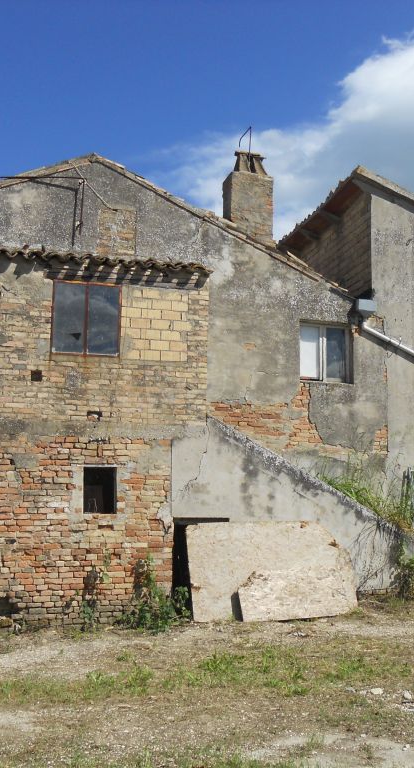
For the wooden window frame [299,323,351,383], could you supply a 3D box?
[{"bbox_3d":[1.958,-0.506,13.320,0.968,0.953,0.100,3,-7,-16],"label":"wooden window frame"}]

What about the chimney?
[{"bbox_3d":[0.700,-3.130,13.654,0.736,1.581,0.520,3,-7,-16],"label":"chimney"}]

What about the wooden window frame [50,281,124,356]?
[{"bbox_3d":[-1.488,-0.795,9.916,0.844,0.912,0.080,3,-7,-16],"label":"wooden window frame"}]

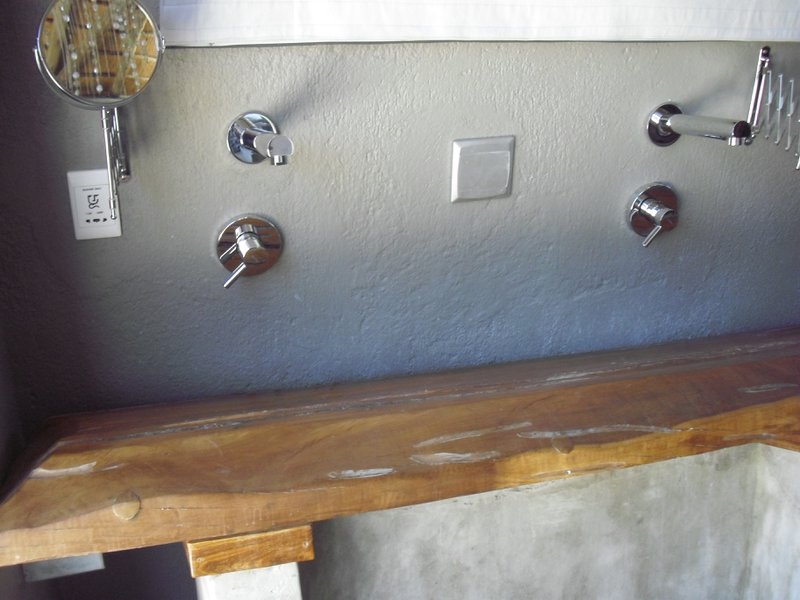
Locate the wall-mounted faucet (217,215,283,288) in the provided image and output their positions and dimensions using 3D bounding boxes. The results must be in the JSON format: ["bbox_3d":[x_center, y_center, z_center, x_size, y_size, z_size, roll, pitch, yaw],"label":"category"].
[{"bbox_3d":[-0.255,-0.085,1.524,0.111,0.113,0.062,-7,23,-16],"label":"wall-mounted faucet"}]

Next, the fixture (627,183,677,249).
[{"bbox_3d":[0.522,-0.169,1.756,0.111,0.113,0.062,-7,23,-16],"label":"fixture"}]

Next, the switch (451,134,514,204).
[{"bbox_3d":[0.157,-0.241,1.629,0.118,0.117,0.011,-7,23,-16],"label":"switch"}]

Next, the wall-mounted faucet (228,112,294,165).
[{"bbox_3d":[-0.214,-0.239,1.377,0.084,0.087,0.232,-7,19,-16],"label":"wall-mounted faucet"}]

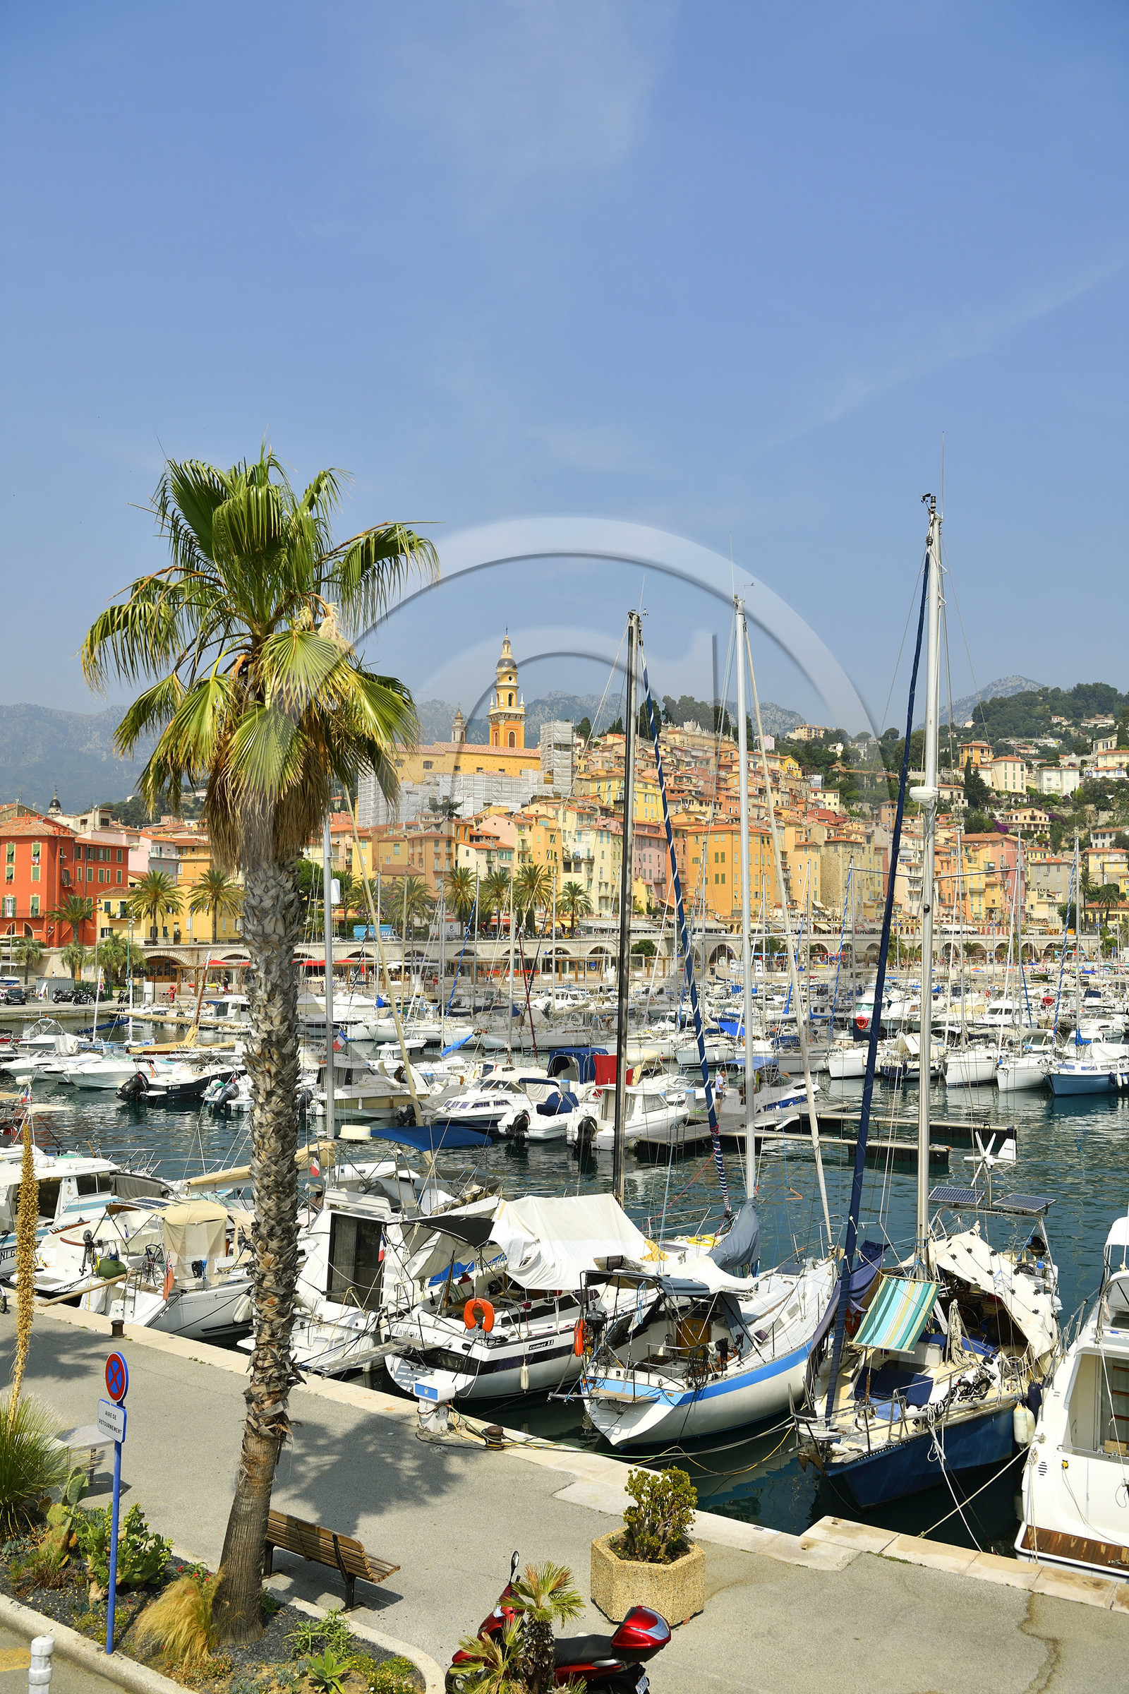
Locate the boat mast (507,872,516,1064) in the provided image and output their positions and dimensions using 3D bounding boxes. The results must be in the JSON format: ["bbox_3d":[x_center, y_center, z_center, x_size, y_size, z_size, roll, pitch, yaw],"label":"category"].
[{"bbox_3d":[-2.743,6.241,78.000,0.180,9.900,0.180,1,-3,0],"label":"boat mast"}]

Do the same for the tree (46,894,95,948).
[{"bbox_3d":[-52.541,7.948,160.000,5.200,5.910,5.200,0,-3,0],"label":"tree"}]

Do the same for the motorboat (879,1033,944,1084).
[{"bbox_3d":[19.931,11.357,83.354,2.500,2.250,7.200,-2,-4,38],"label":"motorboat"}]

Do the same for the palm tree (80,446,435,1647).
[{"bbox_3d":[-3.033,1.920,14.869,3.500,11.600,3.400,0,-3,0],"label":"palm tree"}]

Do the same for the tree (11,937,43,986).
[{"bbox_3d":[-56.468,12.072,158.000,3.195,5.112,3.195,0,-3,0],"label":"tree"}]

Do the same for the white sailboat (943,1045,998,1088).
[{"bbox_3d":[21.873,11.272,79.221,2.900,1.950,8.600,-2,-4,38],"label":"white sailboat"}]

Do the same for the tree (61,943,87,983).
[{"bbox_3d":[-48.861,11.737,150.000,2.770,4.620,2.770,0,-3,0],"label":"tree"}]

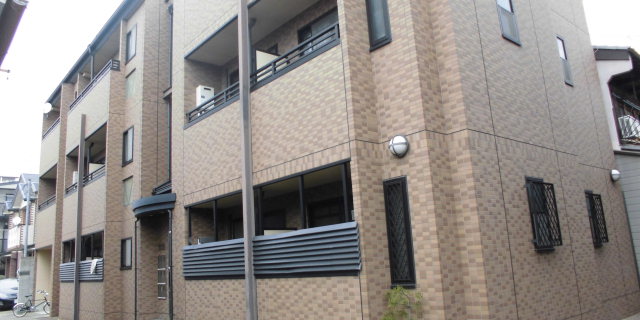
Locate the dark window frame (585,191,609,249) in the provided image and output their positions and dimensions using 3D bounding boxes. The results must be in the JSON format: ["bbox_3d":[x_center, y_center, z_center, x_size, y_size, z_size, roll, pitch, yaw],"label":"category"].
[{"bbox_3d":[4.660,0.991,8.079,0.390,0.950,0.150,7,-16,-41],"label":"dark window frame"}]

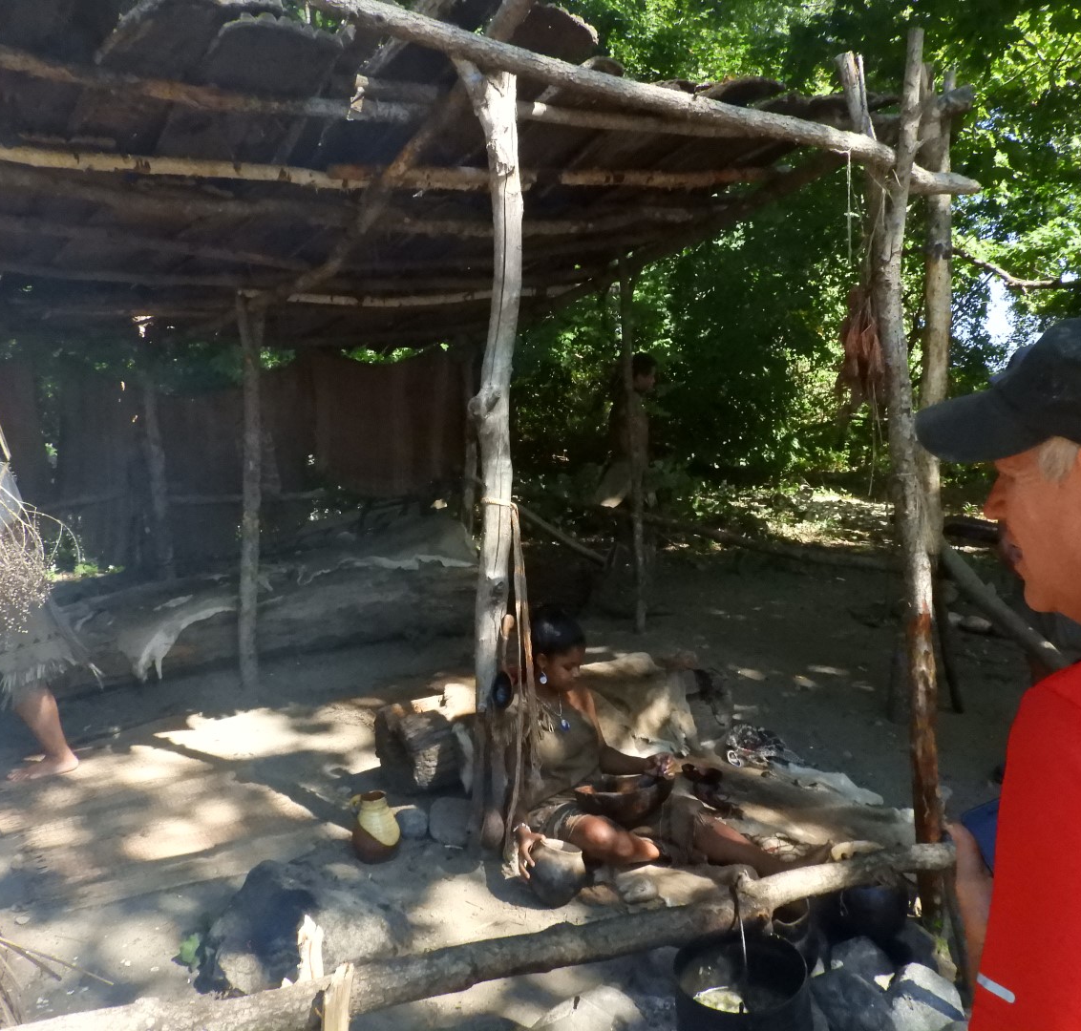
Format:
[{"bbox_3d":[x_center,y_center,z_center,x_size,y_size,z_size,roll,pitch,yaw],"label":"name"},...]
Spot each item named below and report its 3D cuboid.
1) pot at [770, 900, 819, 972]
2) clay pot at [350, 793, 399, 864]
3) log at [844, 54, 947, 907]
[{"bbox_3d":[0.659,1.115,2.559,0.175,0.190,0.175,0,8,0],"label":"pot"},{"bbox_3d":[-0.546,1.031,3.155,0.150,0.200,0.155,0,8,0],"label":"clay pot"},{"bbox_3d":[1.022,-0.049,2.656,0.240,2.480,0.130,-5,6,0],"label":"log"}]

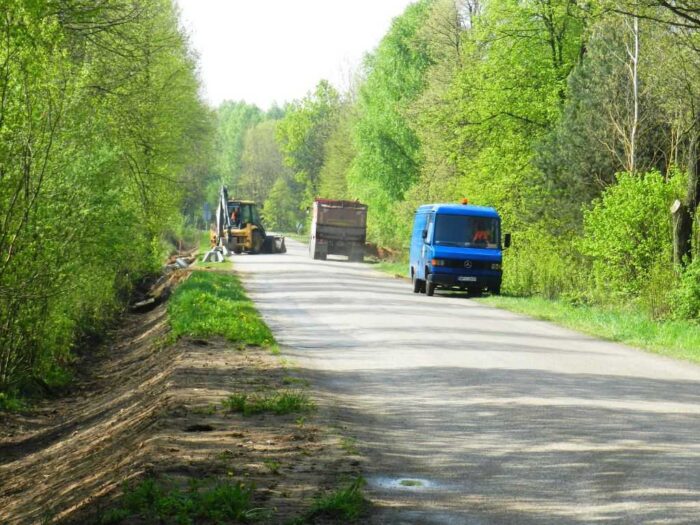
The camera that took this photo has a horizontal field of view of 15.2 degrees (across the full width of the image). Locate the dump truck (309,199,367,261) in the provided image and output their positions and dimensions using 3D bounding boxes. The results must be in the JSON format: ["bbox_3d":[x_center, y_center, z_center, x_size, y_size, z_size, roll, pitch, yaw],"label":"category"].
[{"bbox_3d":[-0.640,-1.690,135.800,2.550,3.120,7.600,3,1,-3],"label":"dump truck"}]

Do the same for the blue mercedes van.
[{"bbox_3d":[3.250,-0.400,81.200,2.180,2.720,5.350,3,1,-5],"label":"blue mercedes van"}]

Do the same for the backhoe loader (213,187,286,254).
[{"bbox_3d":[-5.680,-2.310,143.000,2.350,3.600,5.600,3,1,27],"label":"backhoe loader"}]

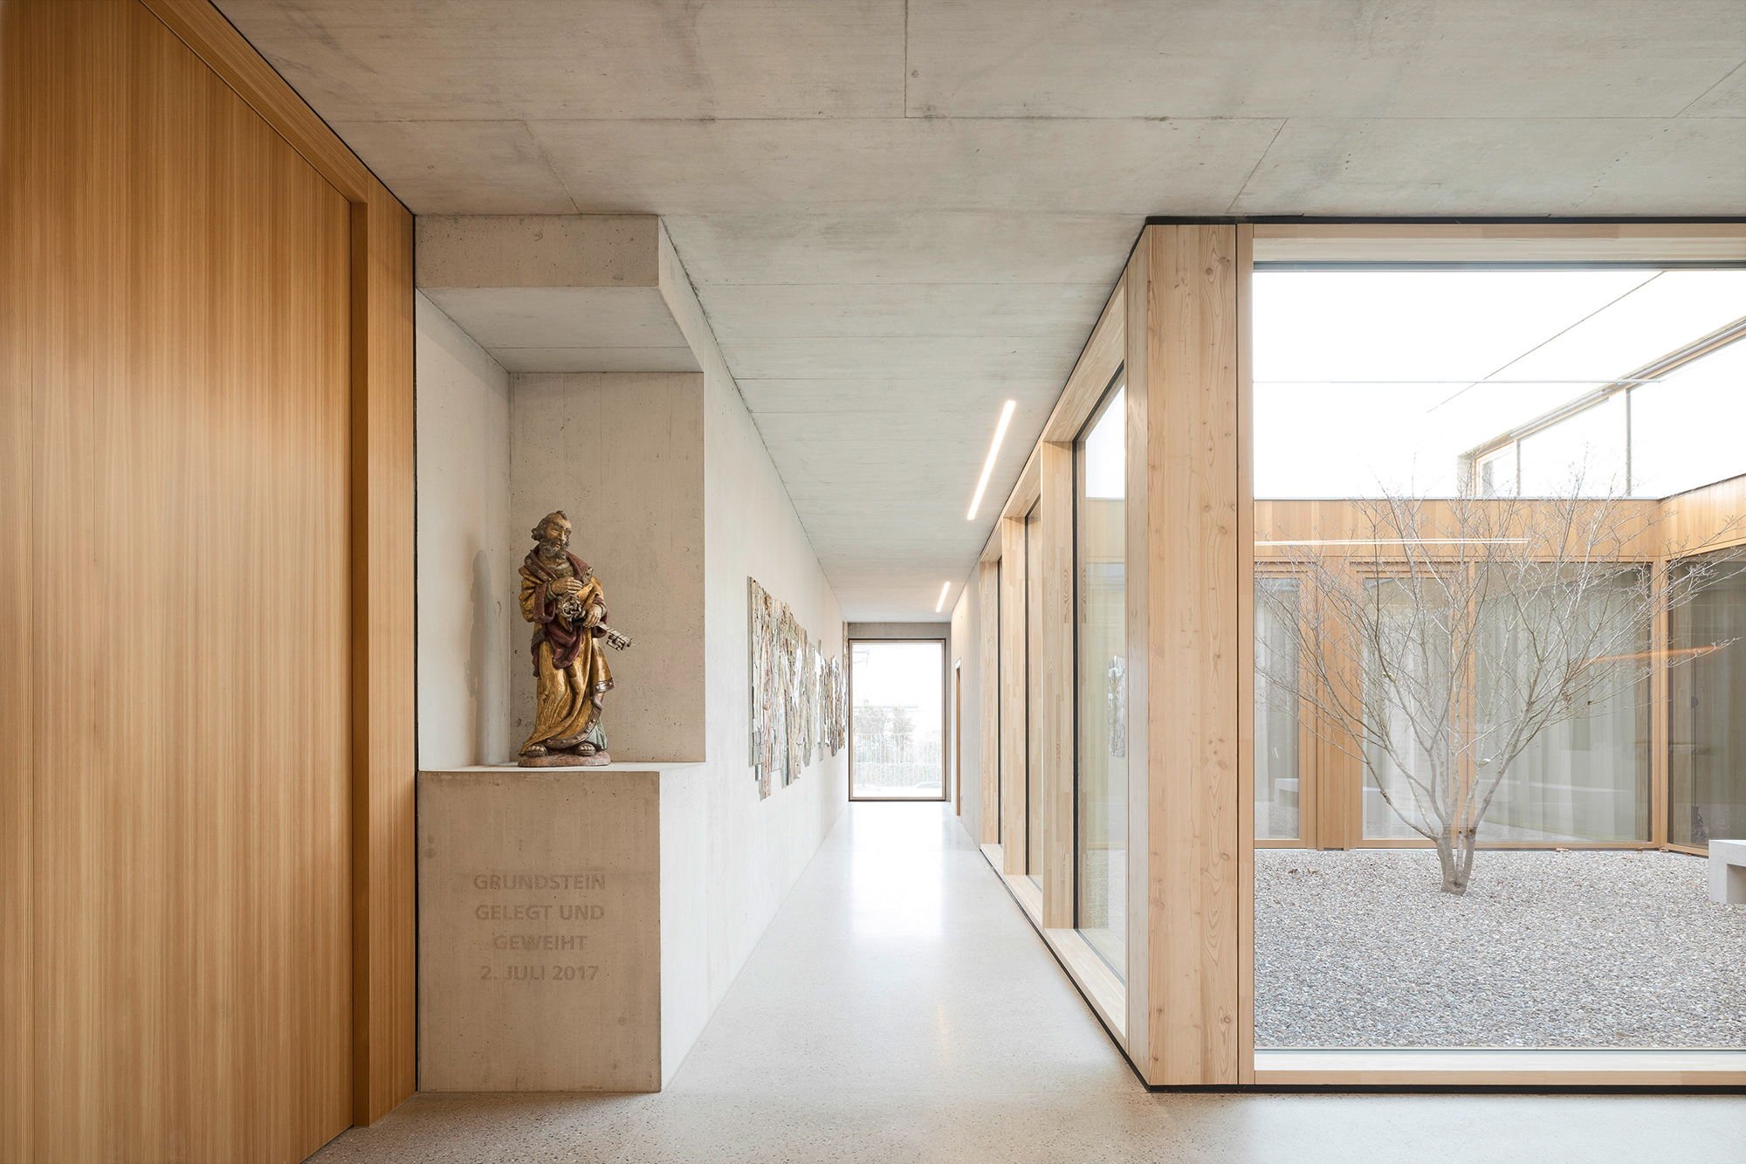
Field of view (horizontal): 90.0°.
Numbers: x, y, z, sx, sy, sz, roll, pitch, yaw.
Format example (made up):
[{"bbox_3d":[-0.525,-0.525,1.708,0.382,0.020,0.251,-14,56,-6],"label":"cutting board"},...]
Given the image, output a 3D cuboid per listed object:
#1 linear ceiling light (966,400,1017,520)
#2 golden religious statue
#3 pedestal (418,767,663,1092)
[{"bbox_3d":[0.734,-0.719,5.638,0.055,0.050,2.542,0,-9,2],"label":"linear ceiling light"},{"bbox_3d":[-1.110,0.206,3.220,0.420,0.930,0.290,2,-5,-21],"label":"golden religious statue"},{"bbox_3d":[-1.060,1.160,3.140,0.780,1.030,0.680,0,-5,1],"label":"pedestal"}]

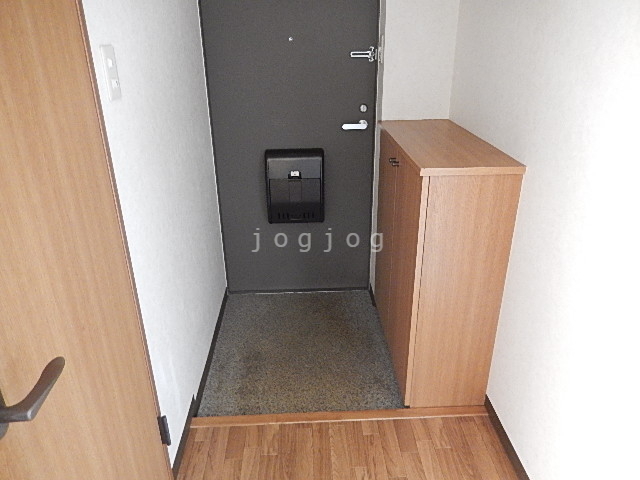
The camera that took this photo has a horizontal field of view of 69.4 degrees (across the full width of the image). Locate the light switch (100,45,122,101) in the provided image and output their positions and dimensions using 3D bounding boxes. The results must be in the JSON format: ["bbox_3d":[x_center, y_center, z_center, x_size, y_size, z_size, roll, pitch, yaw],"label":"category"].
[{"bbox_3d":[-0.503,-0.405,1.120,0.009,0.120,0.069,-1,24,-2],"label":"light switch"}]

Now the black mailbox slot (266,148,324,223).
[{"bbox_3d":[-0.126,-0.280,2.427,0.293,0.375,0.090,-1,24,-2],"label":"black mailbox slot"}]

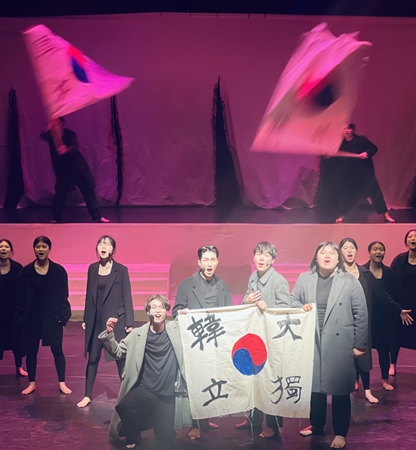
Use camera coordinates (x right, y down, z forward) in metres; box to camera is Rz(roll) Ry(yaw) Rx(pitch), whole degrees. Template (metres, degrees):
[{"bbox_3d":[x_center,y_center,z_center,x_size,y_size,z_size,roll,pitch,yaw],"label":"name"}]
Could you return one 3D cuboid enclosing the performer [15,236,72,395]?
[{"bbox_3d":[-1.707,0.939,11.508,0.600,1.580,0.420,0,4,-3],"label":"performer"}]

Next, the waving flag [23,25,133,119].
[{"bbox_3d":[-1.996,-2.348,16.969,1.700,1.450,0.600,0,4,0],"label":"waving flag"}]

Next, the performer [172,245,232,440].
[{"bbox_3d":[-0.055,1.043,9.996,0.550,1.700,0.460,-1,6,-6],"label":"performer"}]

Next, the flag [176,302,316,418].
[{"bbox_3d":[0.330,1.180,9.521,1.170,1.000,0.200,0,4,5],"label":"flag"}]

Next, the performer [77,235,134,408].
[{"bbox_3d":[-1.009,0.946,11.025,0.560,1.660,0.500,0,5,0],"label":"performer"}]

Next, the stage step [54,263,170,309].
[{"bbox_3d":[-1.471,0.940,16.315,1.800,0.570,1.550,0,5,0],"label":"stage step"}]

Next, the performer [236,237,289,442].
[{"bbox_3d":[0.484,1.027,9.860,0.500,1.690,0.500,1,5,18],"label":"performer"}]

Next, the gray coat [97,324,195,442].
[{"bbox_3d":[-0.550,1.372,9.836,0.780,0.990,0.620,0,5,-3],"label":"gray coat"}]

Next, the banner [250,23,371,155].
[{"bbox_3d":[1.553,-2.086,17.079,1.850,2.000,0.700,0,5,0],"label":"banner"}]

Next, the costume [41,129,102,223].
[{"bbox_3d":[-2.132,-0.784,17.304,0.980,1.460,0.500,-1,6,-11],"label":"costume"}]

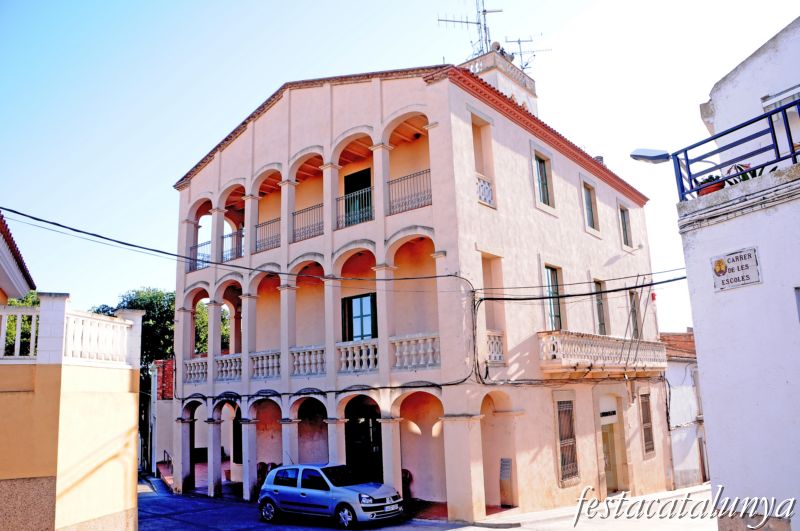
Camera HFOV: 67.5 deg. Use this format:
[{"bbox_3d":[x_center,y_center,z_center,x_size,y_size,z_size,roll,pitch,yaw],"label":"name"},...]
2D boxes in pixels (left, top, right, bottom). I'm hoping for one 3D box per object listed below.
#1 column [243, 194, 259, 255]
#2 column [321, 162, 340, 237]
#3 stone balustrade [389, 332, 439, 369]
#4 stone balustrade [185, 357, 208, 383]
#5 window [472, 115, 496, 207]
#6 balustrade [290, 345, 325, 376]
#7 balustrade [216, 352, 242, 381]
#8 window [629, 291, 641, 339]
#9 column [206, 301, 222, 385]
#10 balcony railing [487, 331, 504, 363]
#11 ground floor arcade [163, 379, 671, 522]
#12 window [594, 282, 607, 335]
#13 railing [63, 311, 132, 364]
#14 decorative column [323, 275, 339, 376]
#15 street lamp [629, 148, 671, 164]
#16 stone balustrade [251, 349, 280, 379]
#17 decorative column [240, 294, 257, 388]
[{"bbox_3d":[-5.284,-1.417,21.396,0.540,2.197,0.398,-12,-15,38],"label":"column"},{"bbox_3d":[-2.140,-2.076,18.922,0.540,2.287,0.398,-12,-15,38],"label":"column"},{"bbox_3d":[0.471,2.329,15.966,1.689,0.845,0.210,-12,-15,38],"label":"stone balustrade"},{"bbox_3d":[-7.750,4.033,22.860,1.570,0.942,0.220,-12,-16,38],"label":"stone balustrade"},{"bbox_3d":[2.386,-3.040,17.719,0.300,2.700,1.120,-12,-15,38],"label":"window"},{"bbox_3d":[-2.752,2.971,18.509,1.645,0.882,0.210,-12,-15,38],"label":"balustrade"},{"bbox_3d":[-6.155,3.695,21.588,1.594,0.942,0.220,-12,-16,38],"label":"balustrade"},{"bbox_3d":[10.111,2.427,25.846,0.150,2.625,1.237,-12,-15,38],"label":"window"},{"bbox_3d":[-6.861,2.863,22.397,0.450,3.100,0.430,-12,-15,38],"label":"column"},{"bbox_3d":[2.567,2.267,16.536,0.220,0.903,0.903,-12,-16,38],"label":"balcony railing"},{"bbox_3d":[1.655,6.819,25.059,13.600,3.900,16.200,-12,-15,38],"label":"ground floor arcade"},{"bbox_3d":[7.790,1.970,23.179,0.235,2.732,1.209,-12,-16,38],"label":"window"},{"bbox_3d":[-5.560,1.419,11.030,0.220,0.880,1.912,-4,-12,9],"label":"railing"},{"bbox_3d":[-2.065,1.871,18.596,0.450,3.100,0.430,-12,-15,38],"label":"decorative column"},{"bbox_3d":[3.790,-1.656,9.100,0.650,0.170,0.260,3,-7,35],"label":"street lamp"},{"bbox_3d":[-4.434,3.321,20.204,1.700,0.960,0.220,-12,-15,38],"label":"stone balustrade"},{"bbox_3d":[-5.296,2.661,21.147,0.440,3.258,0.393,-12,-16,38],"label":"decorative column"}]

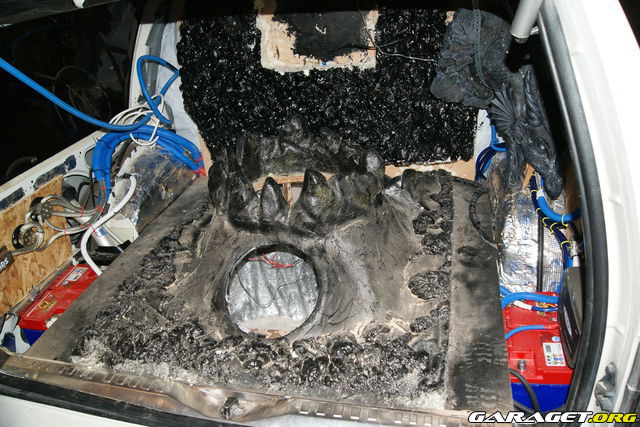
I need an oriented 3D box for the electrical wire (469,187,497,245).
[{"bbox_3d":[0.535,-0.002,1.596,0.085,0.030,0.380,1,31,15],"label":"electrical wire"}]

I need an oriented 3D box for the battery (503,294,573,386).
[{"bbox_3d":[0.552,0.370,1.263,0.175,0.190,0.280,1,31,15],"label":"battery"}]

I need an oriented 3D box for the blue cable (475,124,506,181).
[{"bbox_3d":[0.682,-0.244,1.920,0.130,0.230,0.120,1,31,15],"label":"blue cable"}]

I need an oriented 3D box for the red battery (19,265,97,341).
[{"bbox_3d":[-0.810,0.335,1.628,0.175,0.190,0.280,0,31,13],"label":"red battery"}]

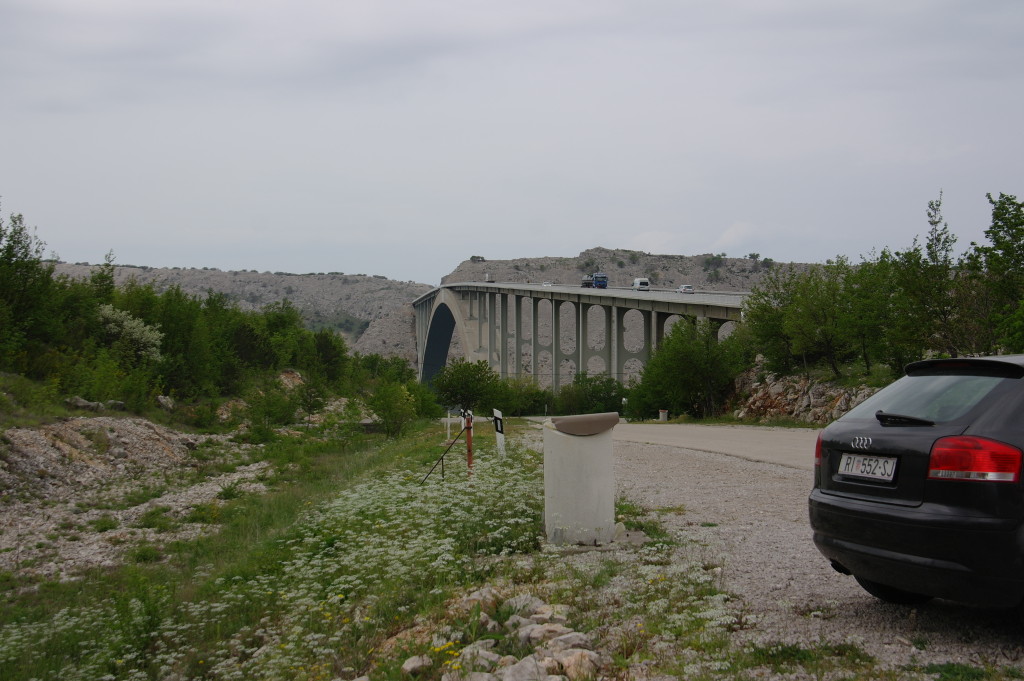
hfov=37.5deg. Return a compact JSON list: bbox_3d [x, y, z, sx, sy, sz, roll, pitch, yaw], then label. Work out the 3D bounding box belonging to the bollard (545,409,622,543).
[{"bbox_3d":[0.495,0.980,10.800,0.530,0.930,0.520,-1,1,0],"label":"bollard"}]

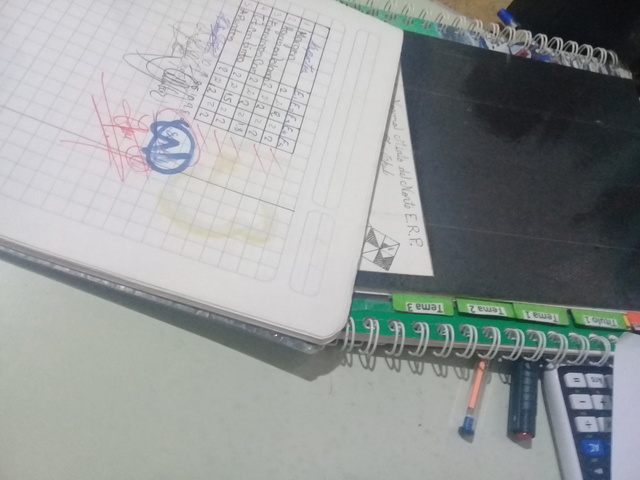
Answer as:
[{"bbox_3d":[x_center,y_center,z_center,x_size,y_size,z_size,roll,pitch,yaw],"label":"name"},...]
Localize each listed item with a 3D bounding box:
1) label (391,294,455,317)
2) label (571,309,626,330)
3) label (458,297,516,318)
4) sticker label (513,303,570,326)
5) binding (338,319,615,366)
[{"bbox_3d":[0.050,0.031,0.274,0.033,0.002,0.009,6,62,-16],"label":"label"},{"bbox_3d":[0.149,0.042,0.303,0.035,0.002,0.009,7,62,-16],"label":"label"},{"bbox_3d":[0.083,0.034,0.284,0.033,0.002,0.008,7,62,-16],"label":"label"},{"bbox_3d":[0.114,0.038,0.293,0.033,0.002,0.009,8,61,-15],"label":"sticker label"},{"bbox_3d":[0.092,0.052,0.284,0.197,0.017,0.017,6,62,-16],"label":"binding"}]

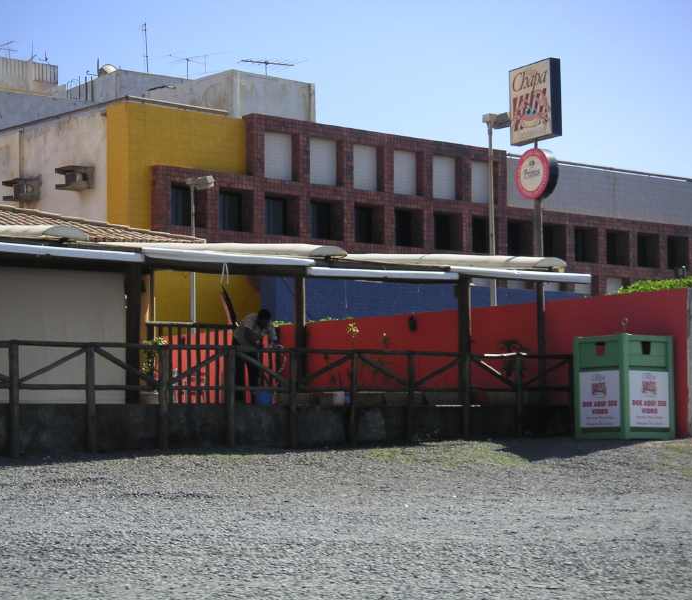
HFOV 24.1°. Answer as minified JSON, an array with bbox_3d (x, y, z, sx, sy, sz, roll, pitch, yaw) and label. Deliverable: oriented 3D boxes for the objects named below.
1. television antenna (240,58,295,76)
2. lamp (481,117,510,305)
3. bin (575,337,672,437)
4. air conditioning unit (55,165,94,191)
[{"bbox_3d":[-2.456,-7.289,50.605,1.700,0.550,1.000,1,-4,-26],"label":"television antenna"},{"bbox_3d":[2.610,-0.426,26.946,0.240,5.435,0.620,3,-5,-41],"label":"lamp"},{"bbox_3d":[3.822,1.201,22.233,0.955,1.422,0.955,2,-5,-35],"label":"bin"},{"bbox_3d":[-5.997,-2.708,35.711,0.670,0.500,0.610,3,-5,-41],"label":"air conditioning unit"}]

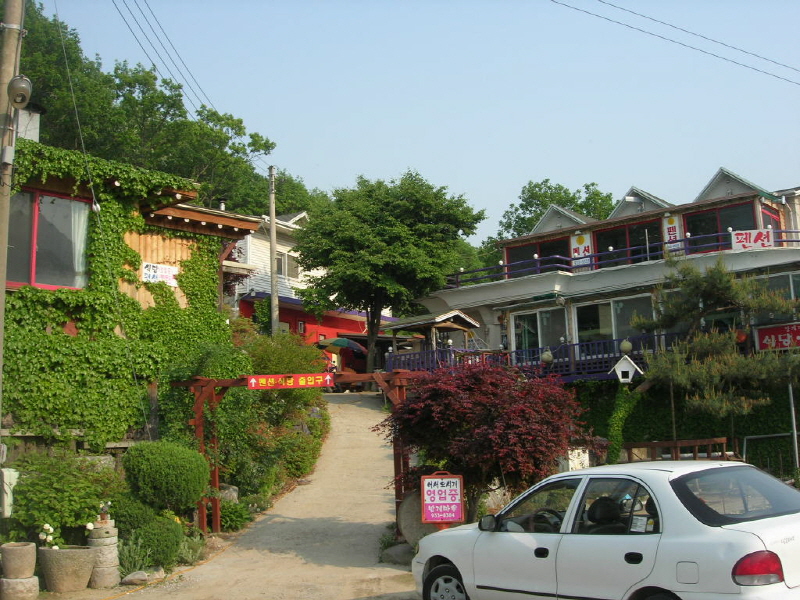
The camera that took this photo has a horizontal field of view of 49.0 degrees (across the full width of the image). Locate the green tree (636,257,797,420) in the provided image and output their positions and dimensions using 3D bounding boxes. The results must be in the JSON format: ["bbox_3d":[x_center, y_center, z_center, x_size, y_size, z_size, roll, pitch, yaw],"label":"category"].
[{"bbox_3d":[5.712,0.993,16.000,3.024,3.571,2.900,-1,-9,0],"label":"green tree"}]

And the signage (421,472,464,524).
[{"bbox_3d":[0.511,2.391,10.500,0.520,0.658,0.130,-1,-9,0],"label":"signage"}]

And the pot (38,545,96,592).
[{"bbox_3d":[-3.722,3.002,9.800,0.670,0.509,0.600,-1,-9,0],"label":"pot"}]

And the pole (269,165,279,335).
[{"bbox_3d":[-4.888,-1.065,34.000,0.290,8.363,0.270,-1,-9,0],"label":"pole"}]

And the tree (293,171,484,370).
[{"bbox_3d":[-0.485,-0.906,37.000,8.089,9.100,7.600,-1,-9,0],"label":"tree"}]

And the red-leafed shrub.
[{"bbox_3d":[1.300,2.217,13.200,3.307,2.555,3.000,-1,-9,0],"label":"red-leafed shrub"}]

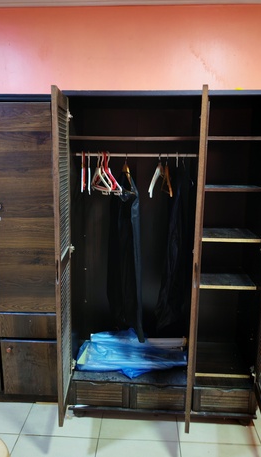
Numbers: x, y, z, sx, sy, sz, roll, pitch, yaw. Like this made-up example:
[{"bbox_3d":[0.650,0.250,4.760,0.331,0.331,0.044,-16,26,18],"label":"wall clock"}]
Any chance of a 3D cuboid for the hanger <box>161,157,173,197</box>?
[{"bbox_3d":[0.229,-0.336,2.238,0.022,0.235,0.410,0,11,-4],"label":"hanger"}]

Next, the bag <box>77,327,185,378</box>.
[{"bbox_3d":[0.019,0.850,2.484,0.730,0.155,0.380,1,11,2],"label":"bag"}]

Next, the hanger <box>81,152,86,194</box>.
[{"bbox_3d":[-0.293,-0.368,2.252,0.018,0.243,0.410,-1,11,-7],"label":"hanger"}]

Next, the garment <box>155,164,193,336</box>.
[{"bbox_3d":[0.278,0.128,2.324,0.170,1.060,0.420,-1,11,-7],"label":"garment"}]

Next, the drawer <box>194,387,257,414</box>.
[{"bbox_3d":[0.603,1.040,2.452,0.375,0.170,0.420,1,11,2],"label":"drawer"}]

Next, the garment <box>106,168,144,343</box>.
[{"bbox_3d":[-0.037,0.152,2.339,0.110,1.070,0.430,-5,12,-28],"label":"garment"}]

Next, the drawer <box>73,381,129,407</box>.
[{"bbox_3d":[-0.180,1.023,2.486,0.365,0.170,0.420,1,11,2],"label":"drawer"}]

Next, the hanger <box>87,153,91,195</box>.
[{"bbox_3d":[-0.259,-0.357,2.252,0.018,0.243,0.410,-1,11,-7],"label":"hanger"}]

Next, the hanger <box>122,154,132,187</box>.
[{"bbox_3d":[-0.032,-0.344,2.249,0.028,0.240,0.410,-4,12,-21],"label":"hanger"}]

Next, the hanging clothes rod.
[{"bbox_3d":[0.048,-0.454,2.224,0.755,0.026,0.026,1,11,2],"label":"hanging clothes rod"}]

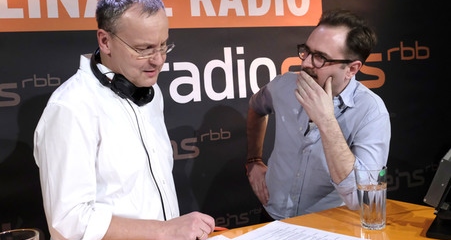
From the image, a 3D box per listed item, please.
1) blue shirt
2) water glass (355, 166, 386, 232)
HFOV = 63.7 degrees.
[{"bbox_3d":[0.332,0.090,1.280,0.480,0.520,0.340,4,8,27],"label":"blue shirt"},{"bbox_3d":[0.393,0.207,0.972,0.084,0.155,0.084,-3,2,0],"label":"water glass"}]

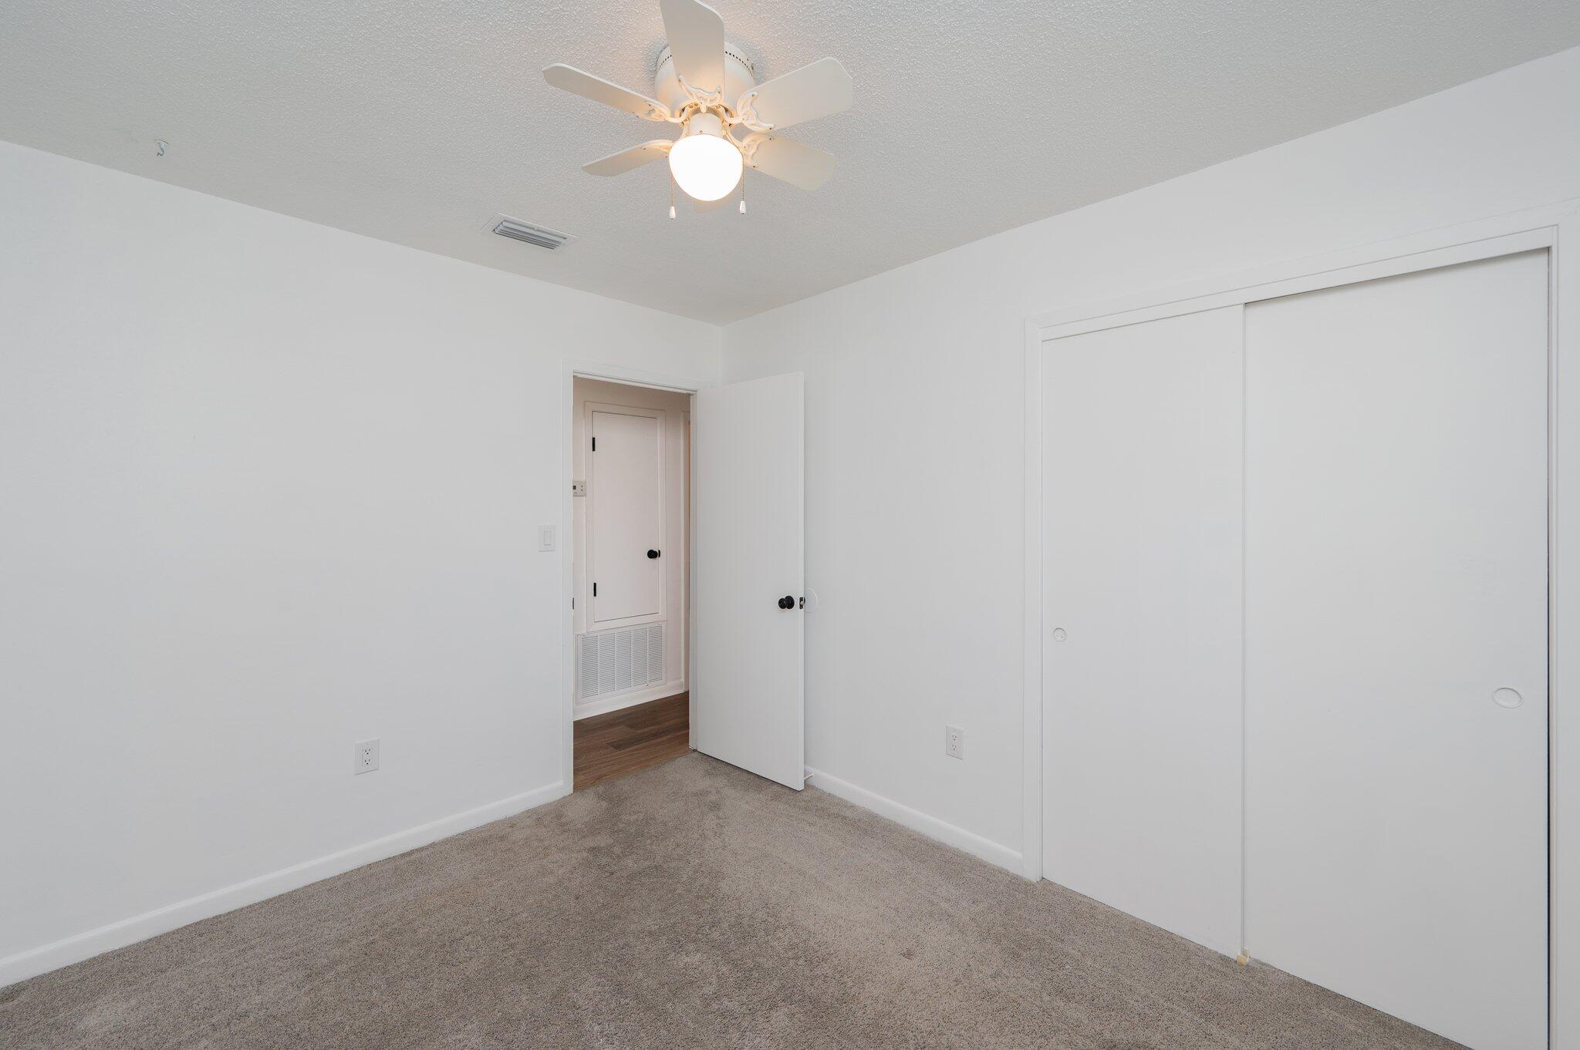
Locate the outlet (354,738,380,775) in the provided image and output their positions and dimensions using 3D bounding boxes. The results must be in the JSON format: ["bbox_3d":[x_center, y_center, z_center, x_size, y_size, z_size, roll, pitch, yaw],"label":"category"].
[{"bbox_3d":[-1.627,0.895,2.365,0.074,0.119,0.010,-1,1,-44],"label":"outlet"}]

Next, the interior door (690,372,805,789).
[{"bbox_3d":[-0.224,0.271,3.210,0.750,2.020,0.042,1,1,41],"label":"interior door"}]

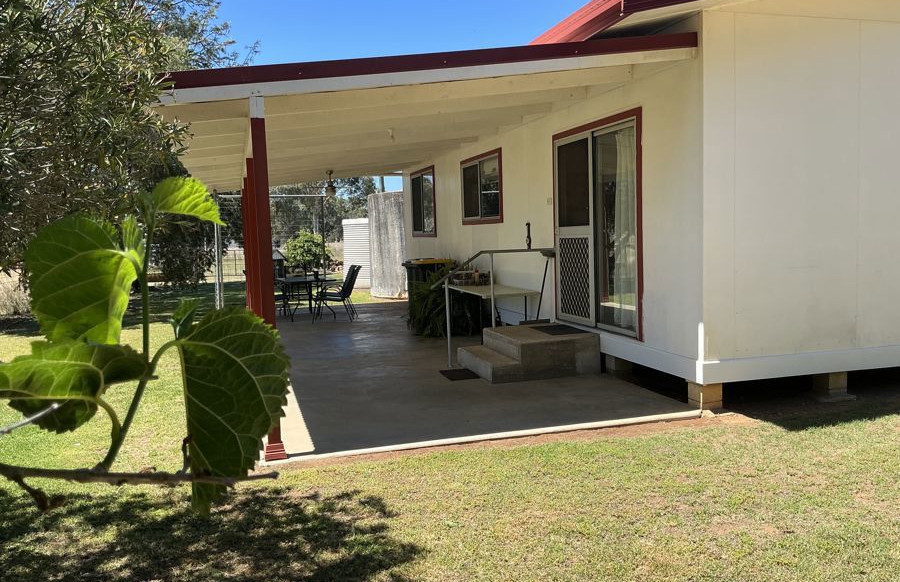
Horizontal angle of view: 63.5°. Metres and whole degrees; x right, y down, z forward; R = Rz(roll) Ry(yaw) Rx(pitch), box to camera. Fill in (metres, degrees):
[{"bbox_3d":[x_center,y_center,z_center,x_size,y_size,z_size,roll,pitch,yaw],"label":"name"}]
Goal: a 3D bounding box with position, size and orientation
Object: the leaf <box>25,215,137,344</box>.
[{"bbox_3d":[-0.330,-0.008,0.650,0.095,0.112,0.050,-3,5,-14],"label":"leaf"}]

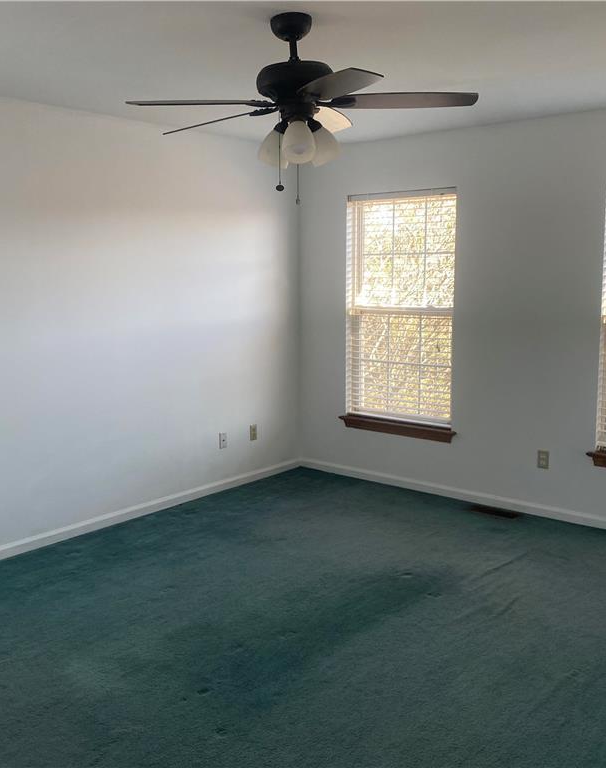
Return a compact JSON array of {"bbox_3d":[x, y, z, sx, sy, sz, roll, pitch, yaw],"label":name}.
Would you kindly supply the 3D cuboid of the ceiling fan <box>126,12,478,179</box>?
[{"bbox_3d":[-0.012,-1.055,2.815,1.290,0.530,1.300,0,8,0],"label":"ceiling fan"}]

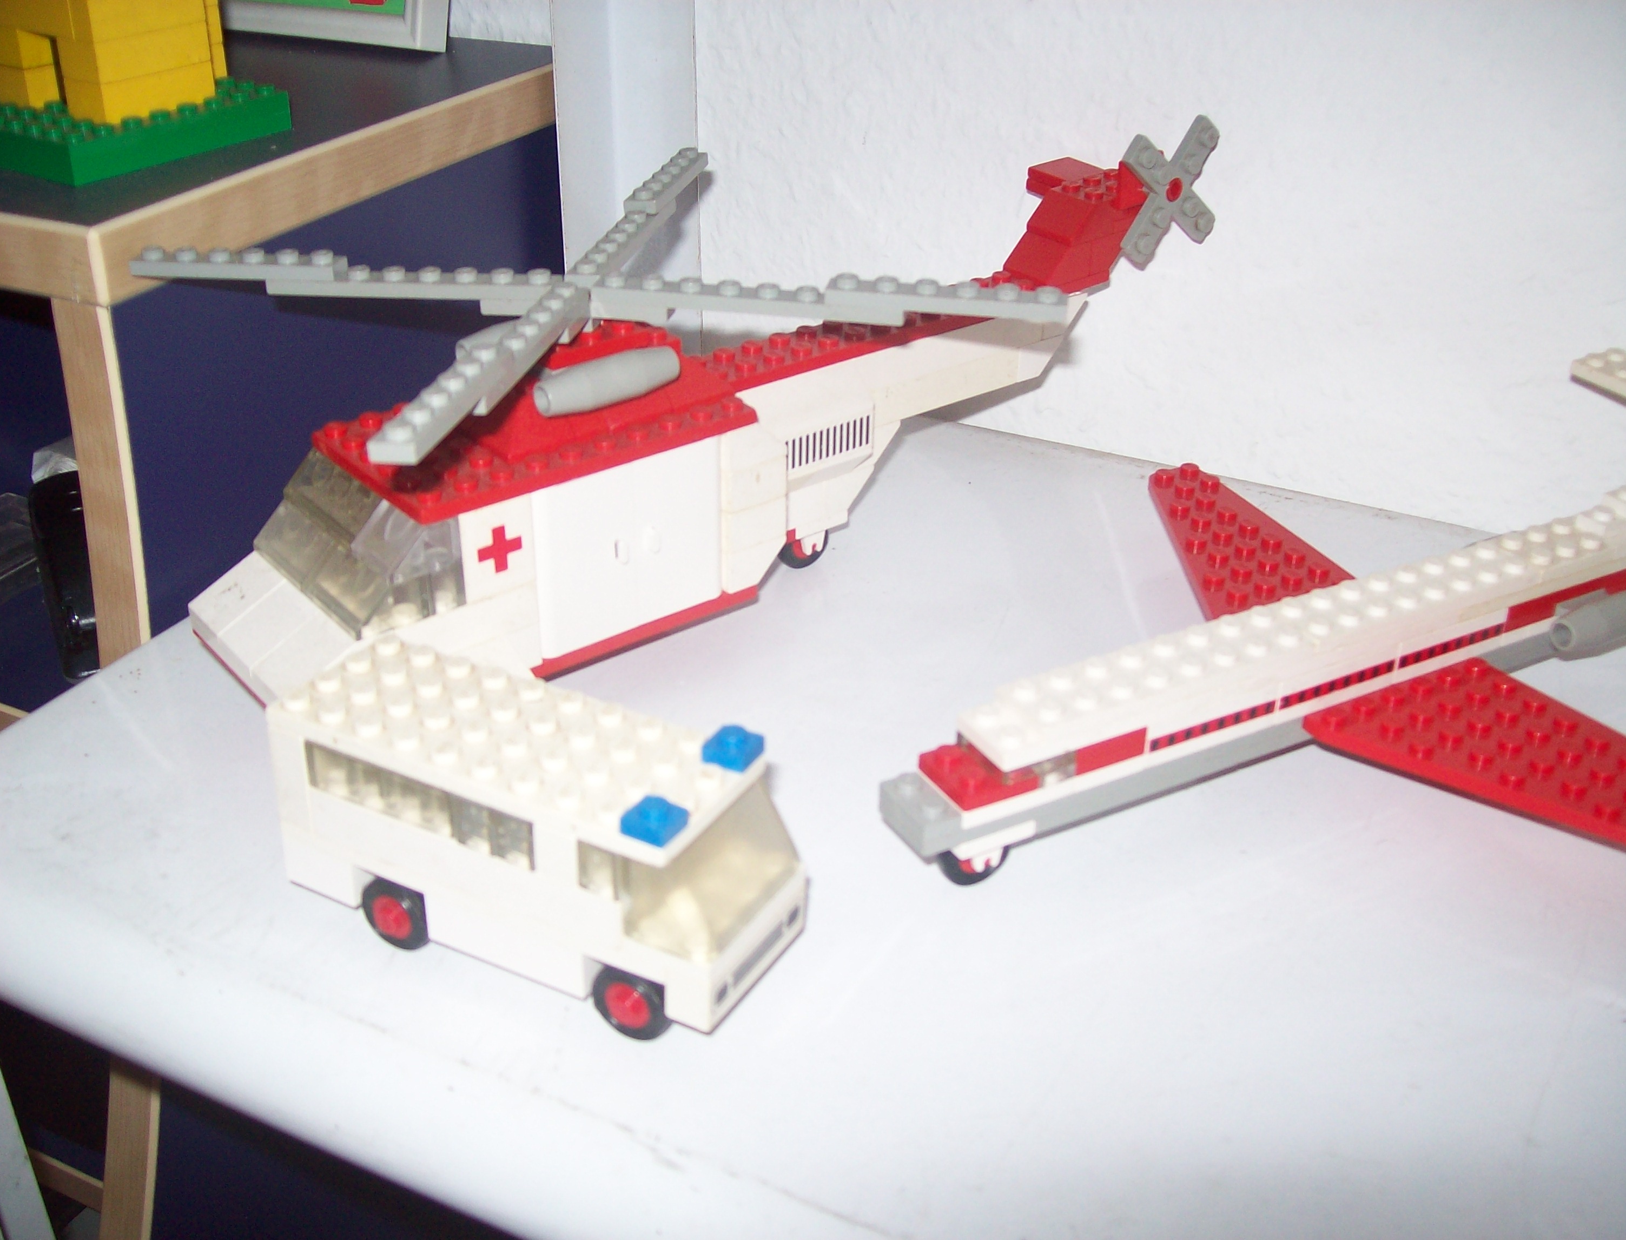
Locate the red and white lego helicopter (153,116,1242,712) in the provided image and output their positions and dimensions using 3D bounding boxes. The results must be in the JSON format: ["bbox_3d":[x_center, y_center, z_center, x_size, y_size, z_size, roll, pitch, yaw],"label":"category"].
[{"bbox_3d":[-0.007,-0.053,0.398,0.269,0.098,0.162,-21,36,-34],"label":"red and white lego helicopter"}]

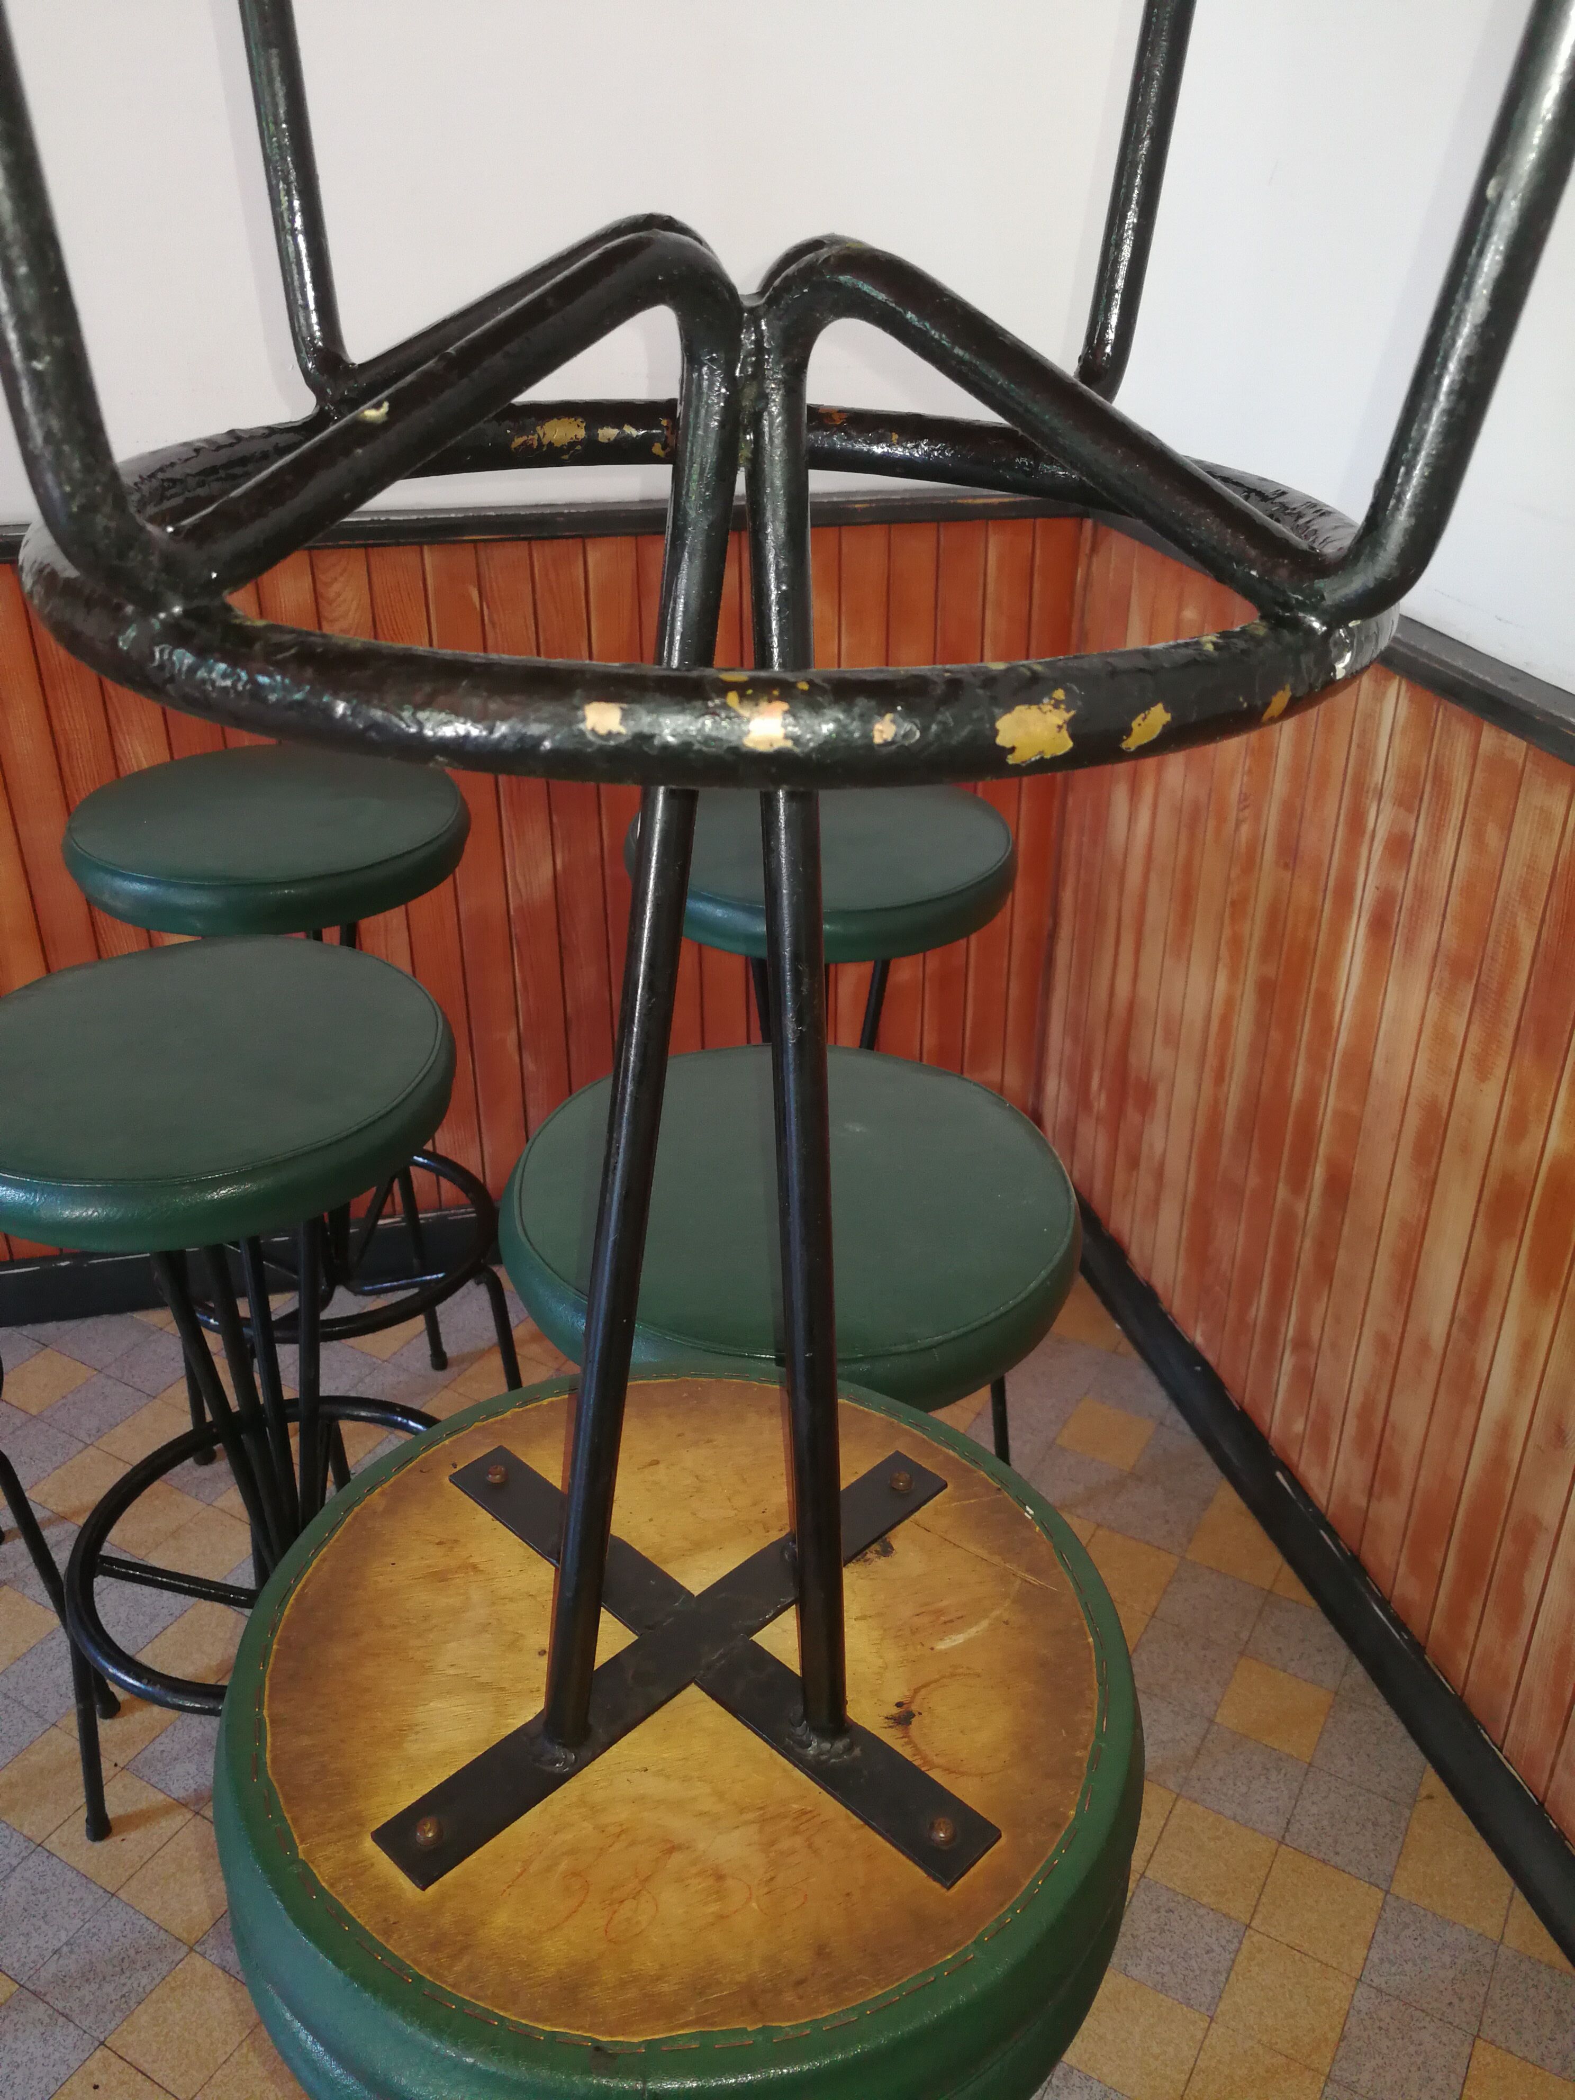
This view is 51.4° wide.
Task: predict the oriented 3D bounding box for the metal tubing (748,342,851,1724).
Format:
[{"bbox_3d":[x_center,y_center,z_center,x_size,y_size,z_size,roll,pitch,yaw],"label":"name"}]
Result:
[{"bbox_3d":[0.007,0.034,0.515,0.018,0.489,0.018,-2,24,1],"label":"metal tubing"}]

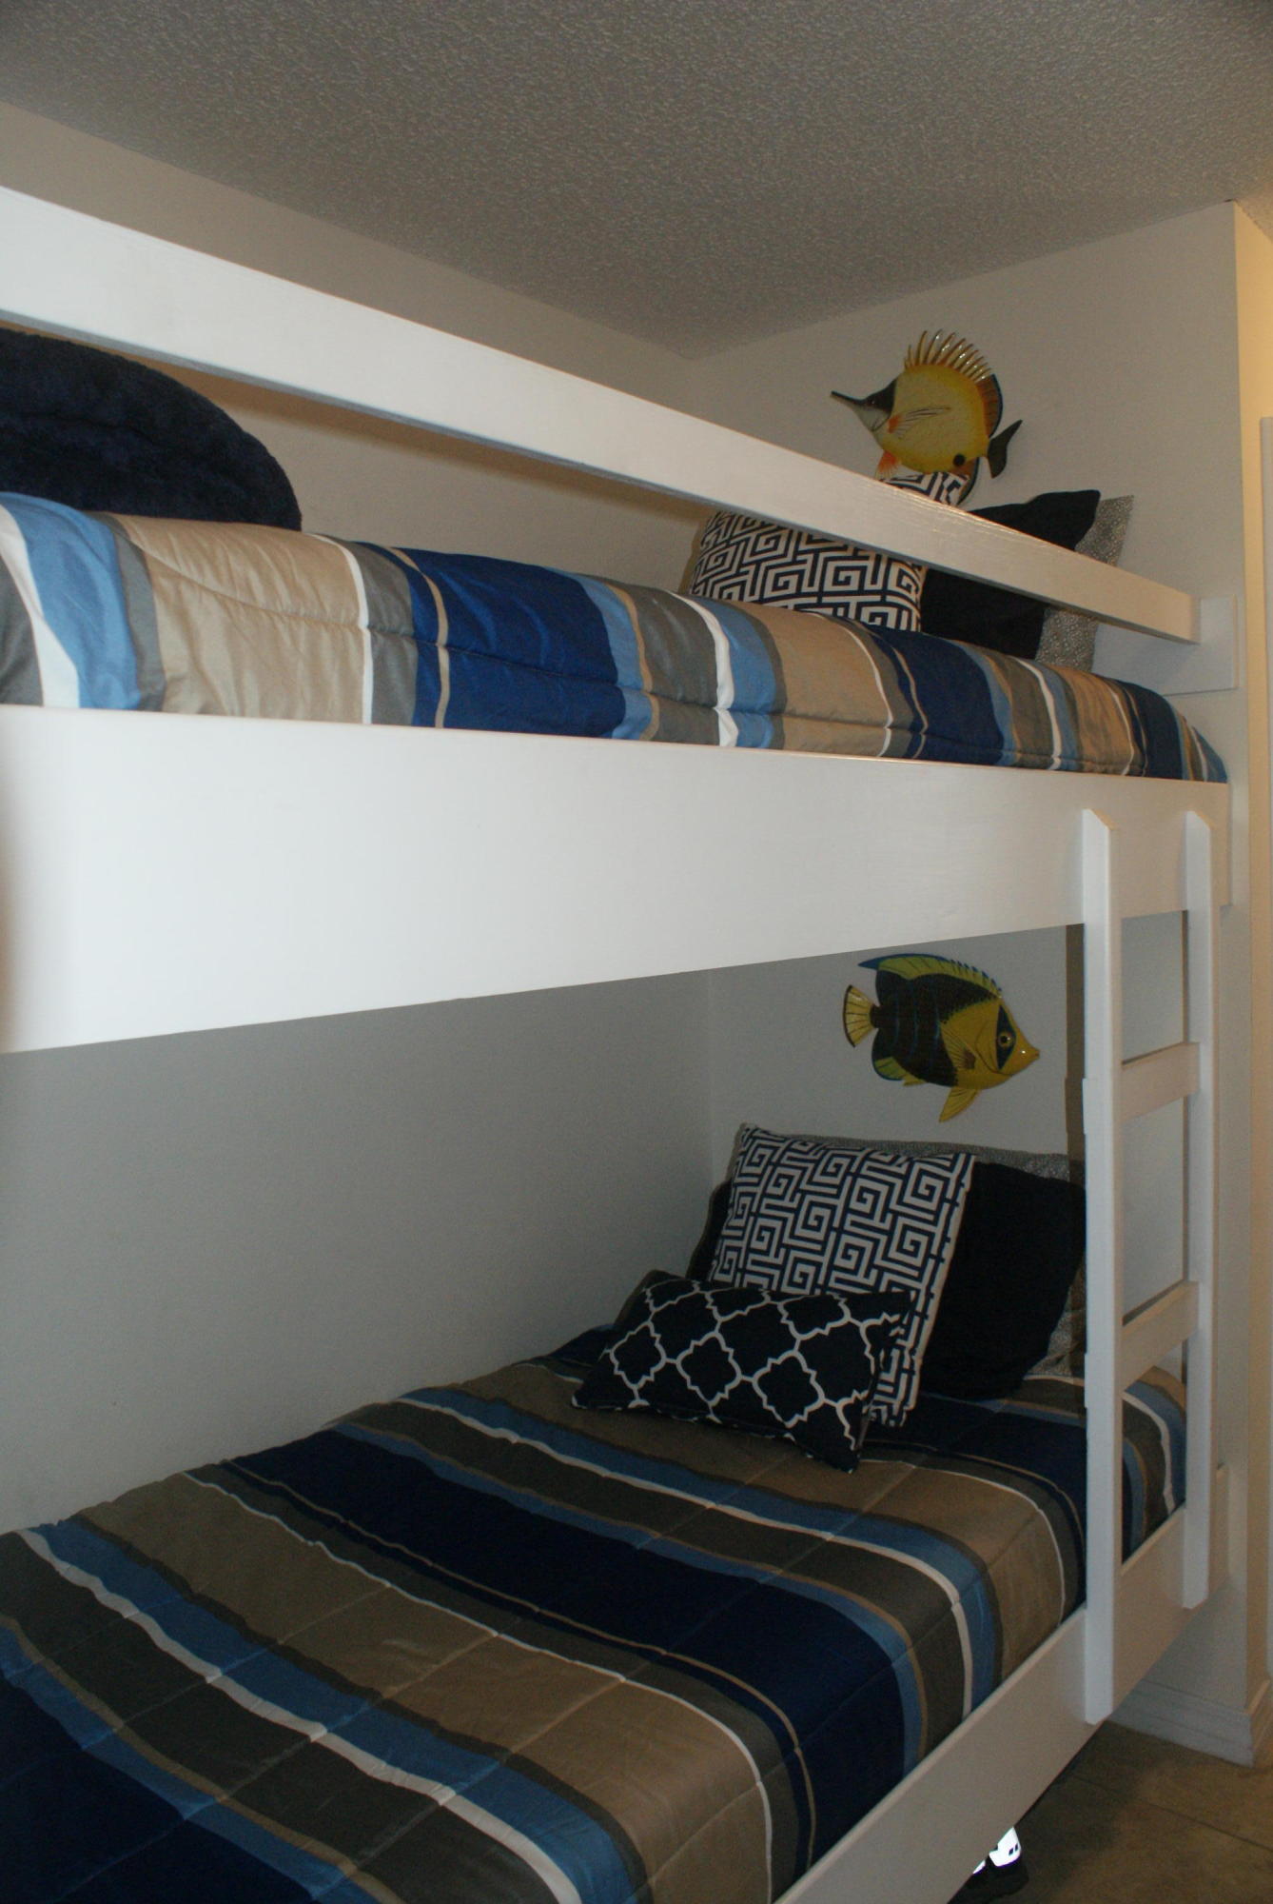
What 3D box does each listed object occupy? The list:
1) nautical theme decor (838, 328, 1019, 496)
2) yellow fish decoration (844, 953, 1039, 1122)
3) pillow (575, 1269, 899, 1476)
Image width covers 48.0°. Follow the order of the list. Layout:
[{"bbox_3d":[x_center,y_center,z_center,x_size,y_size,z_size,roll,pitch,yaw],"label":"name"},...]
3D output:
[{"bbox_3d":[0.484,-0.888,2.411,0.365,0.306,0.050,1,5,41],"label":"nautical theme decor"},{"bbox_3d":[0.520,0.149,2.471,0.380,0.294,0.050,1,5,41],"label":"yellow fish decoration"},{"bbox_3d":[0.148,0.591,2.123,0.480,0.120,0.280,-3,44,39],"label":"pillow"}]

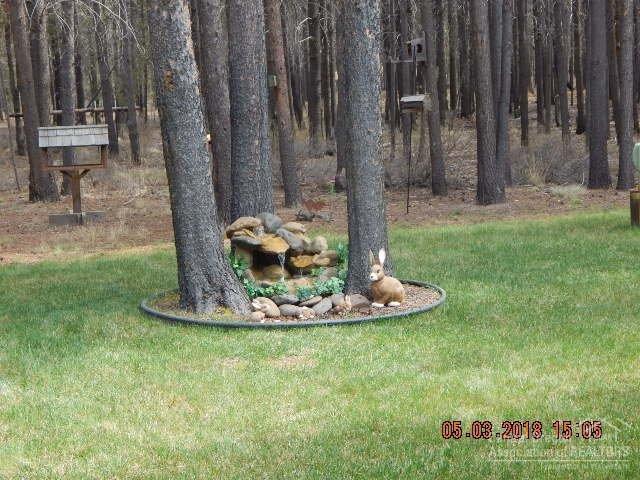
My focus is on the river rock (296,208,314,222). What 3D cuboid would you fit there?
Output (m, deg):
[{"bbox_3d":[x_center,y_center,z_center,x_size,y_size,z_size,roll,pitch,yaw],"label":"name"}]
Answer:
[{"bbox_3d":[-0.166,-0.280,14.600,0.210,0.140,0.160,-2,7,0],"label":"river rock"}]

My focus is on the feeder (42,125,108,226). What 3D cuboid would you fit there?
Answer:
[{"bbox_3d":[-2.944,-0.780,15.300,0.800,1.200,0.550,-3,7,-11],"label":"feeder"}]

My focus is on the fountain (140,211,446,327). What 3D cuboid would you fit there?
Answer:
[{"bbox_3d":[-0.188,0.111,9.525,2.320,0.680,2.250,-2,7,-2],"label":"fountain"}]

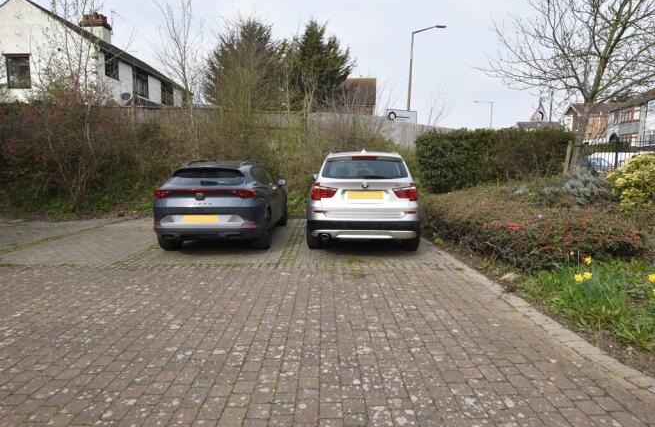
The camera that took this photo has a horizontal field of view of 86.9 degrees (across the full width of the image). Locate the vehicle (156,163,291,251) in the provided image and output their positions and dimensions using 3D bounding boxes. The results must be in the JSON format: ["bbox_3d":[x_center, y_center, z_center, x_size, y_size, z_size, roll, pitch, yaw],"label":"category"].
[{"bbox_3d":[-1.910,-0.320,7.360,1.900,1.520,4.450,0,6,-1],"label":"vehicle"}]

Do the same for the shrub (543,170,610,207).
[{"bbox_3d":[5.950,-0.580,8.300,1.650,0.950,1.400,0,6,0],"label":"shrub"}]

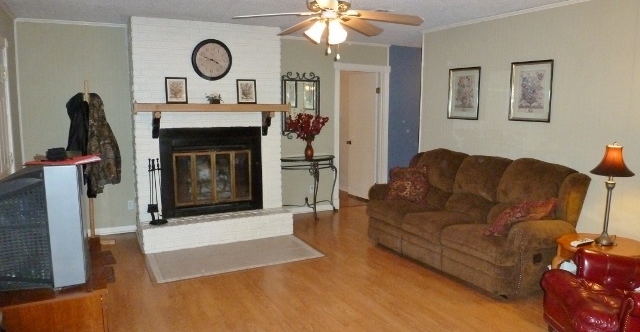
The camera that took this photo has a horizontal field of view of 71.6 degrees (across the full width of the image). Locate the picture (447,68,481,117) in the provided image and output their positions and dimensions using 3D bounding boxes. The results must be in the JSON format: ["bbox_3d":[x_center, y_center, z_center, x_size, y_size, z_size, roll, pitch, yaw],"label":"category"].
[{"bbox_3d":[1.613,-0.809,4.988,0.030,0.575,0.470,-4,9,-27],"label":"picture"}]

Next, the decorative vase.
[{"bbox_3d":[-0.142,-0.233,6.033,0.125,0.300,0.125,-4,9,-27],"label":"decorative vase"}]

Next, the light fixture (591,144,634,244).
[{"bbox_3d":[2.160,0.214,3.302,0.335,0.765,0.335,-4,9,-27],"label":"light fixture"}]

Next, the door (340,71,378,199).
[{"bbox_3d":[0.669,-0.449,7.122,0.050,2.030,0.740,-4,9,-27],"label":"door"}]

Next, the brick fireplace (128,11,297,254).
[{"bbox_3d":[-1.273,-0.393,5.210,1.730,2.440,0.920,-4,9,-27],"label":"brick fireplace"}]

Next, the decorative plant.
[{"bbox_3d":[-0.161,-0.537,5.966,0.540,0.370,0.420,-4,9,-27],"label":"decorative plant"}]

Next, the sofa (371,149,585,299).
[{"bbox_3d":[1.390,0.427,4.573,0.900,1.060,2.110,-4,9,-27],"label":"sofa"}]

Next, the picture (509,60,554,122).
[{"bbox_3d":[1.999,-0.710,4.237,0.030,0.575,0.465,-4,9,-27],"label":"picture"}]

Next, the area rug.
[{"bbox_3d":[-0.883,0.923,4.635,1.660,0.012,0.830,-4,9,-27],"label":"area rug"}]

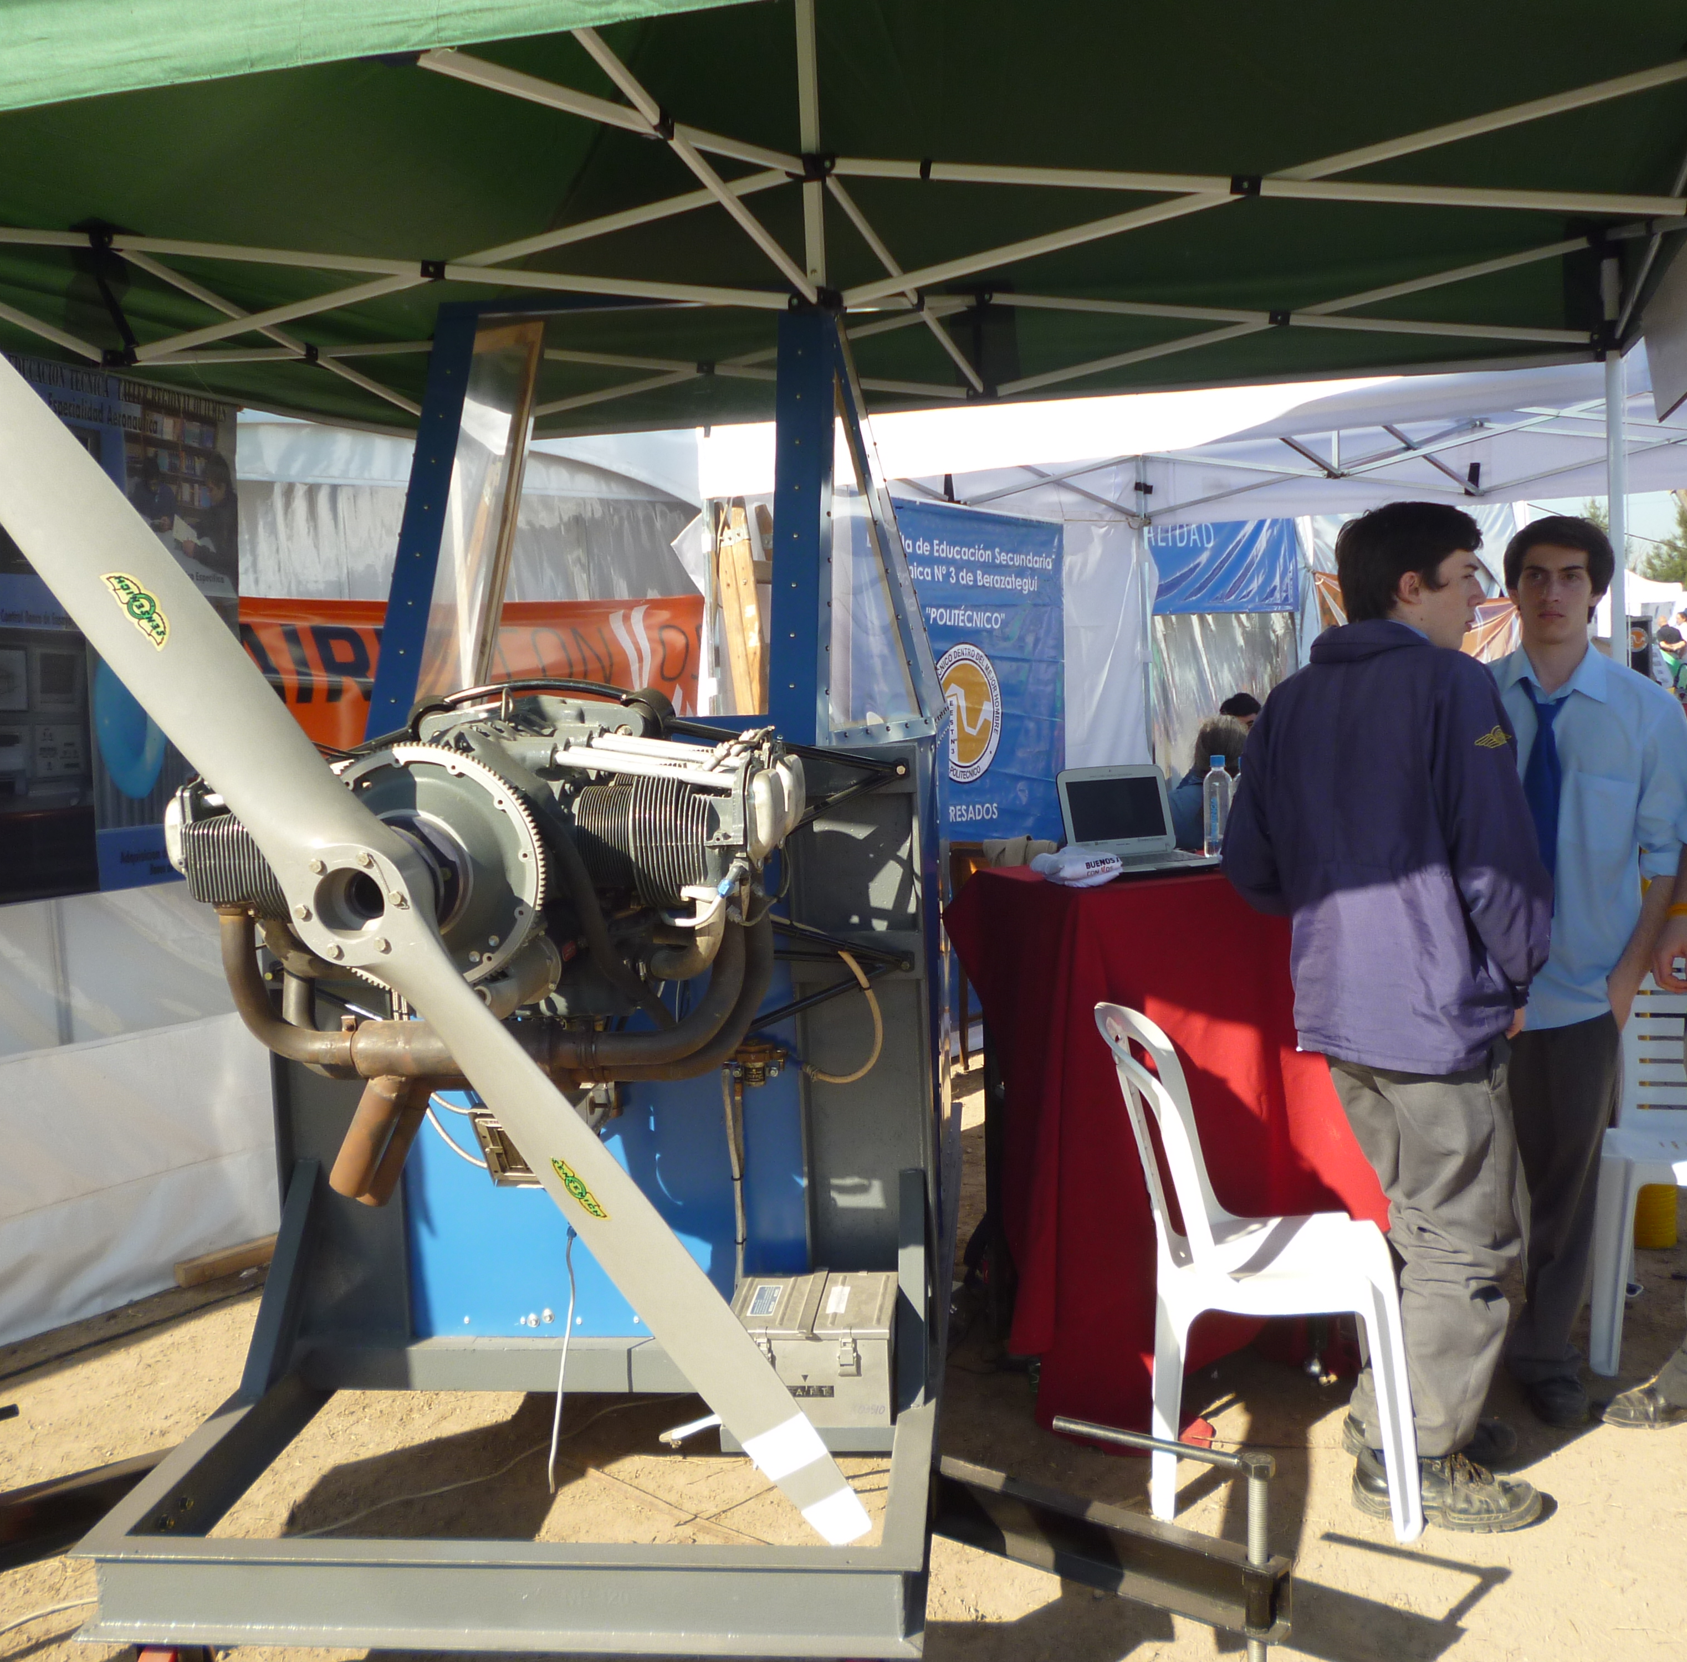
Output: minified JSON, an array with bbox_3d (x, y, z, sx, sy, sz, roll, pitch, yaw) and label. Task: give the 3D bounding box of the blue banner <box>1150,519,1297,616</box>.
[{"bbox_3d":[1.688,-1.186,8.000,0.700,0.440,0.030,-1,5,5],"label":"blue banner"}]

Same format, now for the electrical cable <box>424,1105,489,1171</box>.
[{"bbox_3d":[-0.571,0.452,2.650,0.100,0.100,0.060,-1,5,5],"label":"electrical cable"}]

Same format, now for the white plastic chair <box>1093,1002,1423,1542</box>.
[{"bbox_3d":[0.725,0.736,3.202,0.530,0.870,0.450,-1,5,9],"label":"white plastic chair"}]

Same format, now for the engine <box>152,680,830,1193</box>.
[{"bbox_3d":[-0.473,0.118,2.632,0.830,0.670,0.700,-1,5,5],"label":"engine"}]

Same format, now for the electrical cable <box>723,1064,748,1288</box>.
[{"bbox_3d":[-0.184,0.585,3.020,0.043,0.365,0.040,-1,5,5],"label":"electrical cable"}]

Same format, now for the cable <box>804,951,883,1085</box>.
[{"bbox_3d":[-0.001,0.306,2.950,0.130,0.215,0.080,-1,5,5],"label":"cable"}]

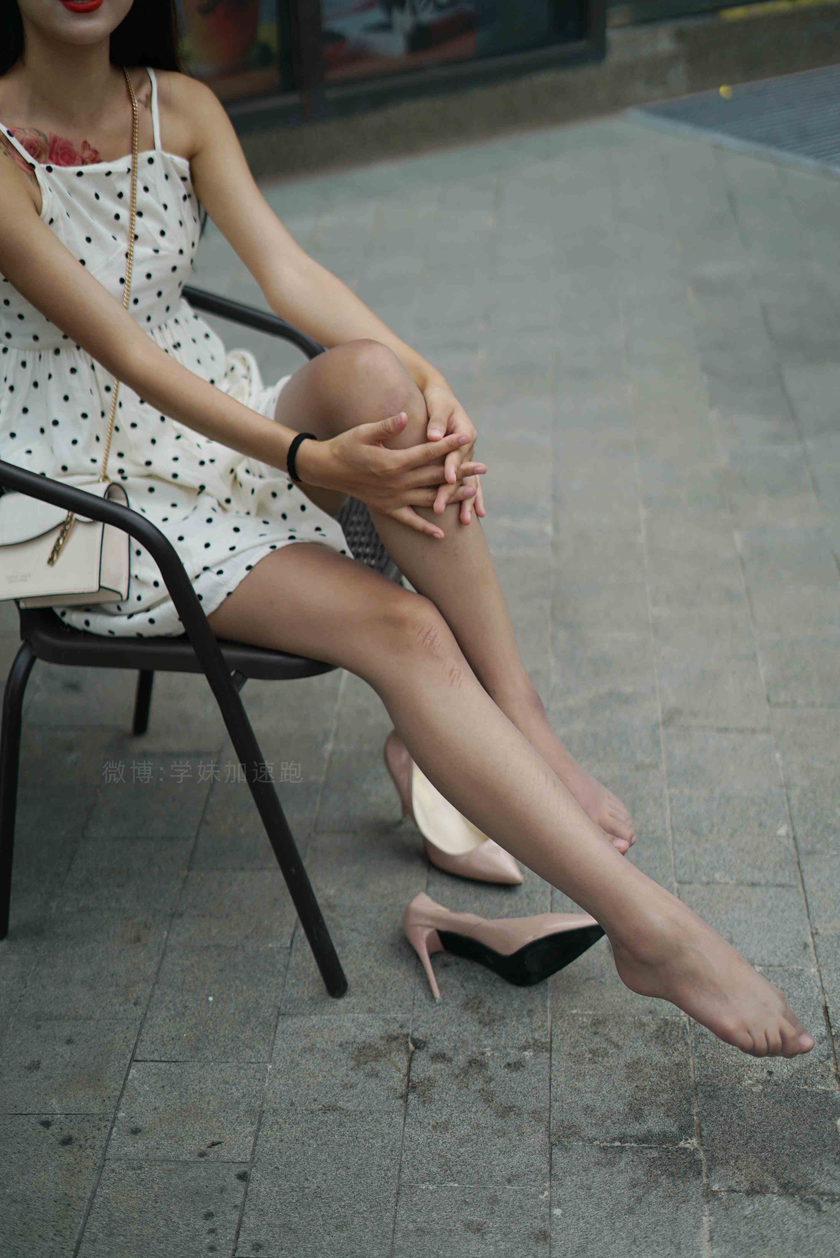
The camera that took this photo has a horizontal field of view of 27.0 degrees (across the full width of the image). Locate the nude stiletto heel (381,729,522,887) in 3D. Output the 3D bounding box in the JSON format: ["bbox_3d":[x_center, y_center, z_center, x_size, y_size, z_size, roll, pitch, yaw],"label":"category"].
[{"bbox_3d":[0.041,0.217,2.192,0.229,0.147,0.079,24,40,37],"label":"nude stiletto heel"}]

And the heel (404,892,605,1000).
[{"bbox_3d":[0.095,0.338,2.023,0.229,0.079,0.147,-19,46,11],"label":"heel"}]

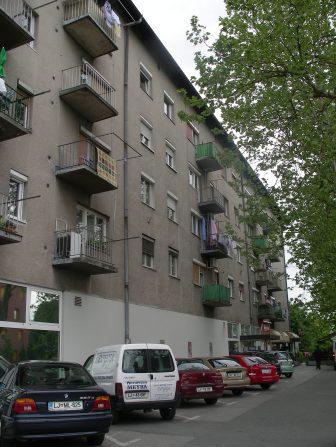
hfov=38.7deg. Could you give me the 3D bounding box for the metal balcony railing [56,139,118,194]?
[{"bbox_3d":[-2.803,-1.969,16.908,1.092,1.138,2.284,-8,-16,22],"label":"metal balcony railing"}]

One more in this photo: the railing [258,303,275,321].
[{"bbox_3d":[8.297,7.451,40.017,1.080,1.144,2.105,-8,-17,22],"label":"railing"}]

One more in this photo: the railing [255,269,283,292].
[{"bbox_3d":[9.110,5.136,42.757,1.098,1.098,6.680,-8,-17,22],"label":"railing"}]

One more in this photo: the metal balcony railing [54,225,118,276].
[{"bbox_3d":[-2.673,0.961,15.861,1.089,1.135,2.123,-8,-17,22],"label":"metal balcony railing"}]

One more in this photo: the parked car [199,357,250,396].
[{"bbox_3d":[1.351,5.966,18.792,1.690,1.400,4.150,5,-17,-22],"label":"parked car"}]

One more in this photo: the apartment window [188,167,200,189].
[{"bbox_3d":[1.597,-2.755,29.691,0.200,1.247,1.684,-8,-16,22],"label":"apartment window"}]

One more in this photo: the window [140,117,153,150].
[{"bbox_3d":[-1.116,-4.627,24.833,0.160,1.420,1.460,-8,-17,22],"label":"window"}]

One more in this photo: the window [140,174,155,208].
[{"bbox_3d":[-0.955,-1.467,22.392,0.146,1.345,1.372,-8,-17,22],"label":"window"}]

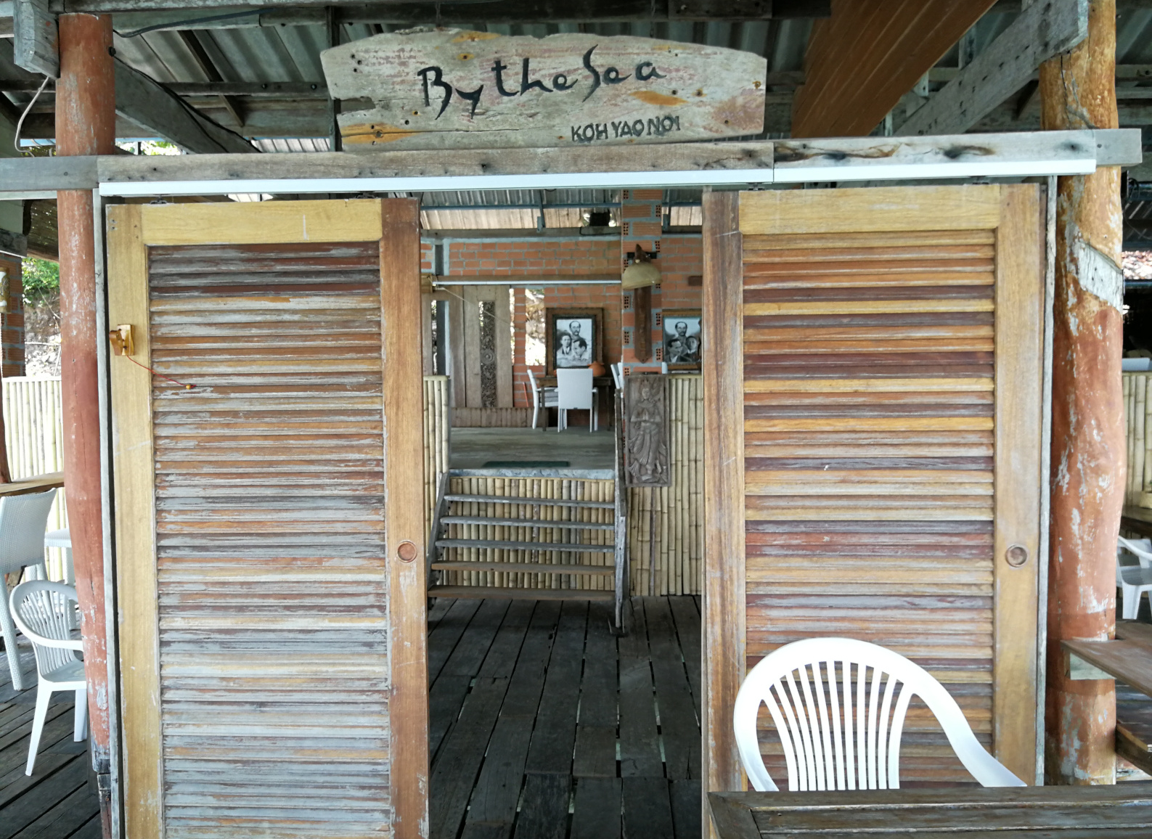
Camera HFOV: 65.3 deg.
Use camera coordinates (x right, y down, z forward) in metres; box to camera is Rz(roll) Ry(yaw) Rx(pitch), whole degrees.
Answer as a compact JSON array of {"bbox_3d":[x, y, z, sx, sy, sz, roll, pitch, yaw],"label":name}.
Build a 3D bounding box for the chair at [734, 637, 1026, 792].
[{"bbox_3d":[0.655,0.984,2.030,0.570,0.830,0.560,-1,4,-3],"label":"chair"}]

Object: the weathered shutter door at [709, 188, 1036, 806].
[{"bbox_3d":[0.812,0.373,2.485,0.900,2.020,0.045,0,4,3],"label":"weathered shutter door"}]

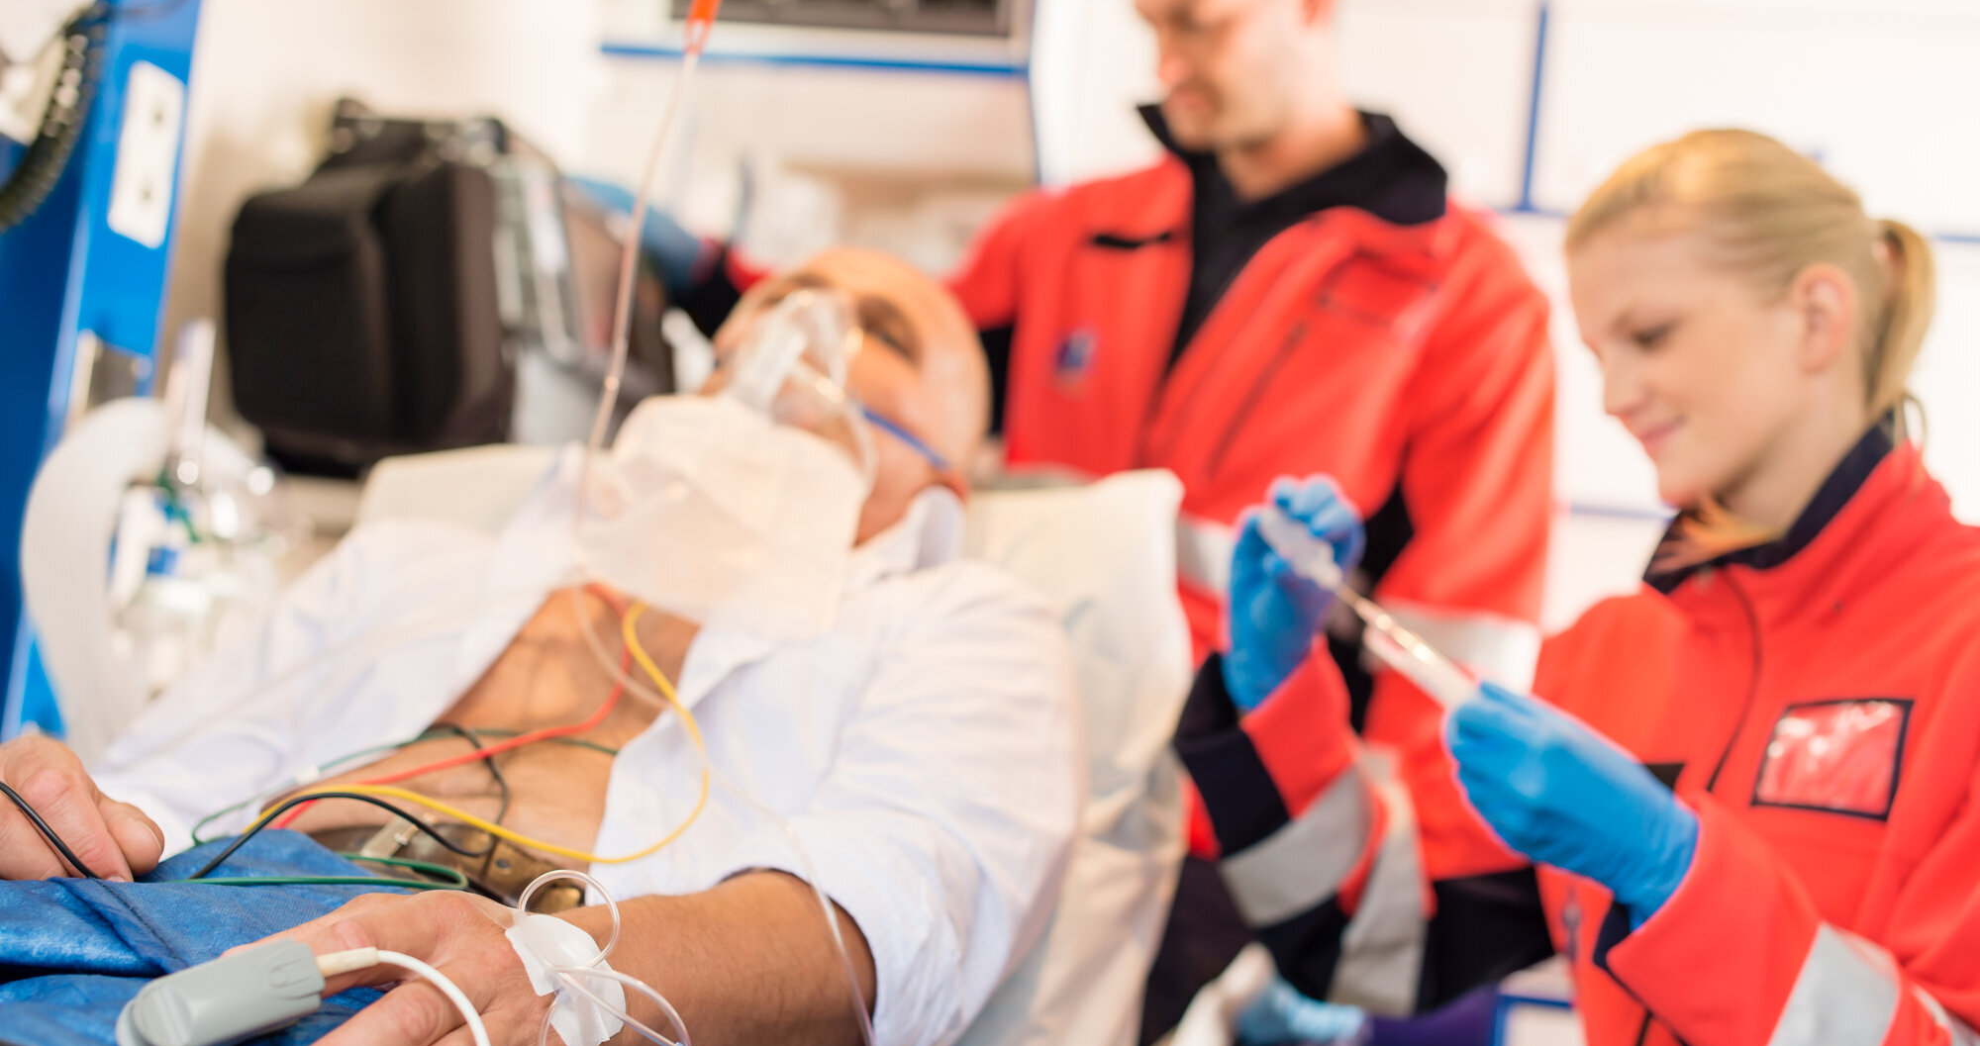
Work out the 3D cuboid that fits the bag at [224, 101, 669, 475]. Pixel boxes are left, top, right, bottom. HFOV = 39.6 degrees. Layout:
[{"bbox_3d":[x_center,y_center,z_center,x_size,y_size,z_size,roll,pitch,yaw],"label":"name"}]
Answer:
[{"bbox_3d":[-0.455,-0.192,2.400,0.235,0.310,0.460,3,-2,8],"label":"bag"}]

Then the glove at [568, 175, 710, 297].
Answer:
[{"bbox_3d":[-0.312,-0.255,2.450,0.155,0.070,0.100,30,-8,-12],"label":"glove"}]

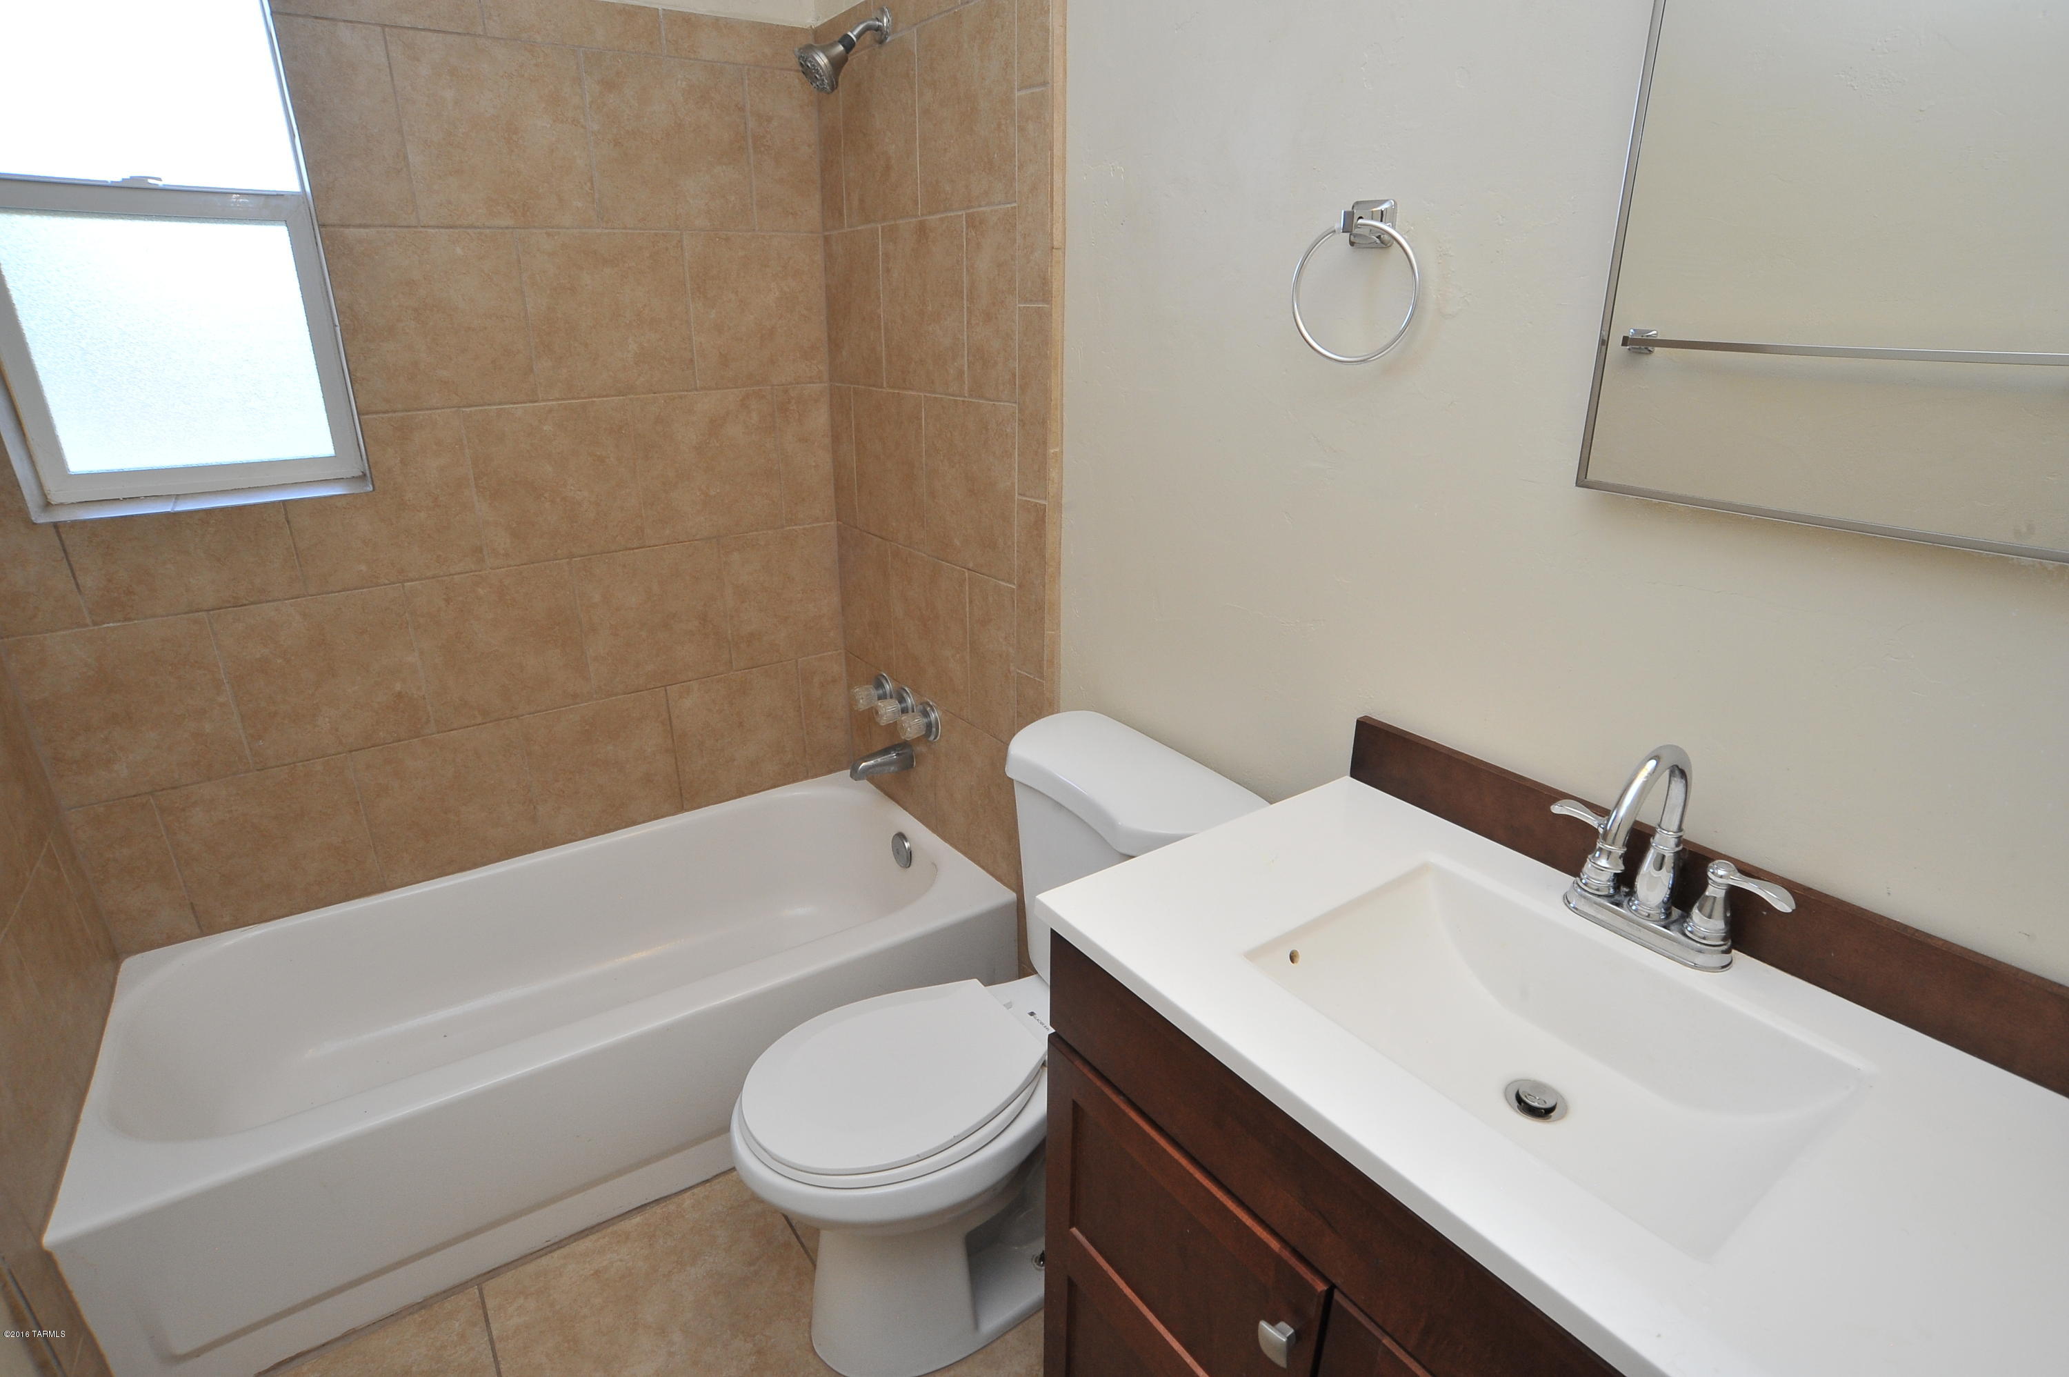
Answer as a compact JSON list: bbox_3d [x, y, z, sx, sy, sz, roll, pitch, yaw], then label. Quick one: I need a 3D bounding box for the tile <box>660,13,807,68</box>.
[{"bbox_3d":[-0.568,-1.237,1.979,0.296,0.076,0.010,-14,24,-33],"label":"tile"}]

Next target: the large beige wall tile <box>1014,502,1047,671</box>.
[{"bbox_3d":[-0.001,-0.170,1.794,0.010,0.304,0.087,-14,25,-33],"label":"large beige wall tile"}]

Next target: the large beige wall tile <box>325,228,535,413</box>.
[{"bbox_3d":[-1.059,-0.657,1.829,0.300,0.304,0.010,-14,25,-33],"label":"large beige wall tile"}]

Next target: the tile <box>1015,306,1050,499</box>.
[{"bbox_3d":[0.001,-0.460,1.675,0.010,0.306,0.084,-14,24,-33],"label":"tile"}]

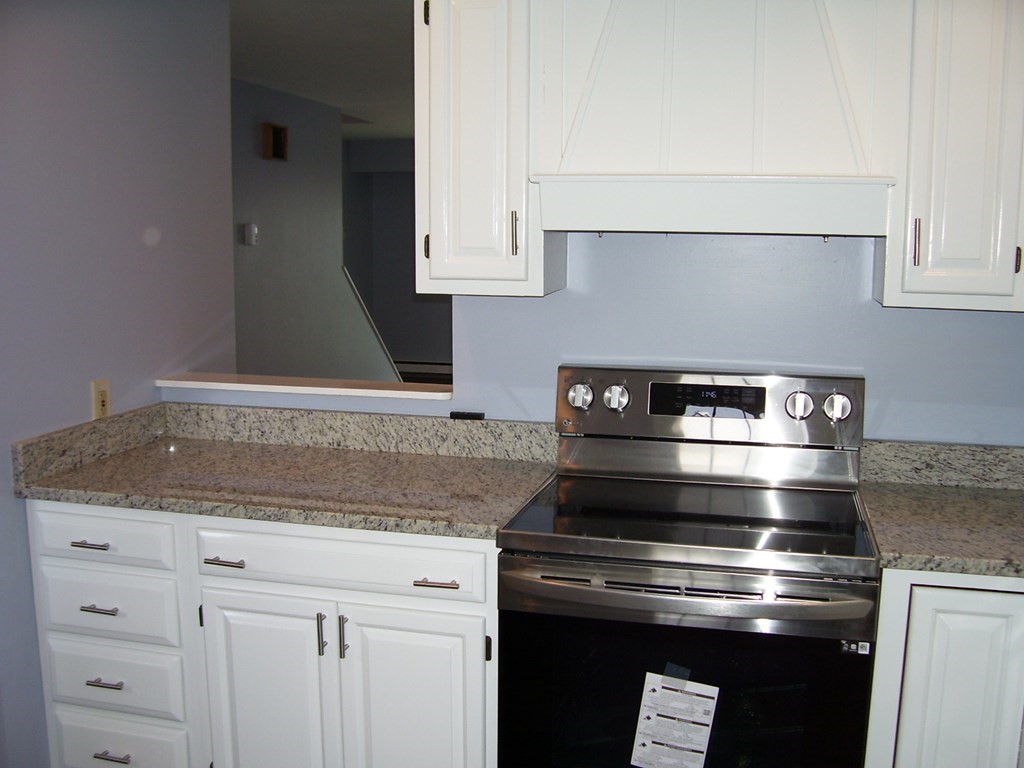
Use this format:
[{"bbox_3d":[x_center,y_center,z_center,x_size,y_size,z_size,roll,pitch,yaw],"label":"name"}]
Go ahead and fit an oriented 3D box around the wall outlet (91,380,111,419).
[{"bbox_3d":[-1.090,0.050,2.671,0.008,0.115,0.076,2,9,15],"label":"wall outlet"}]

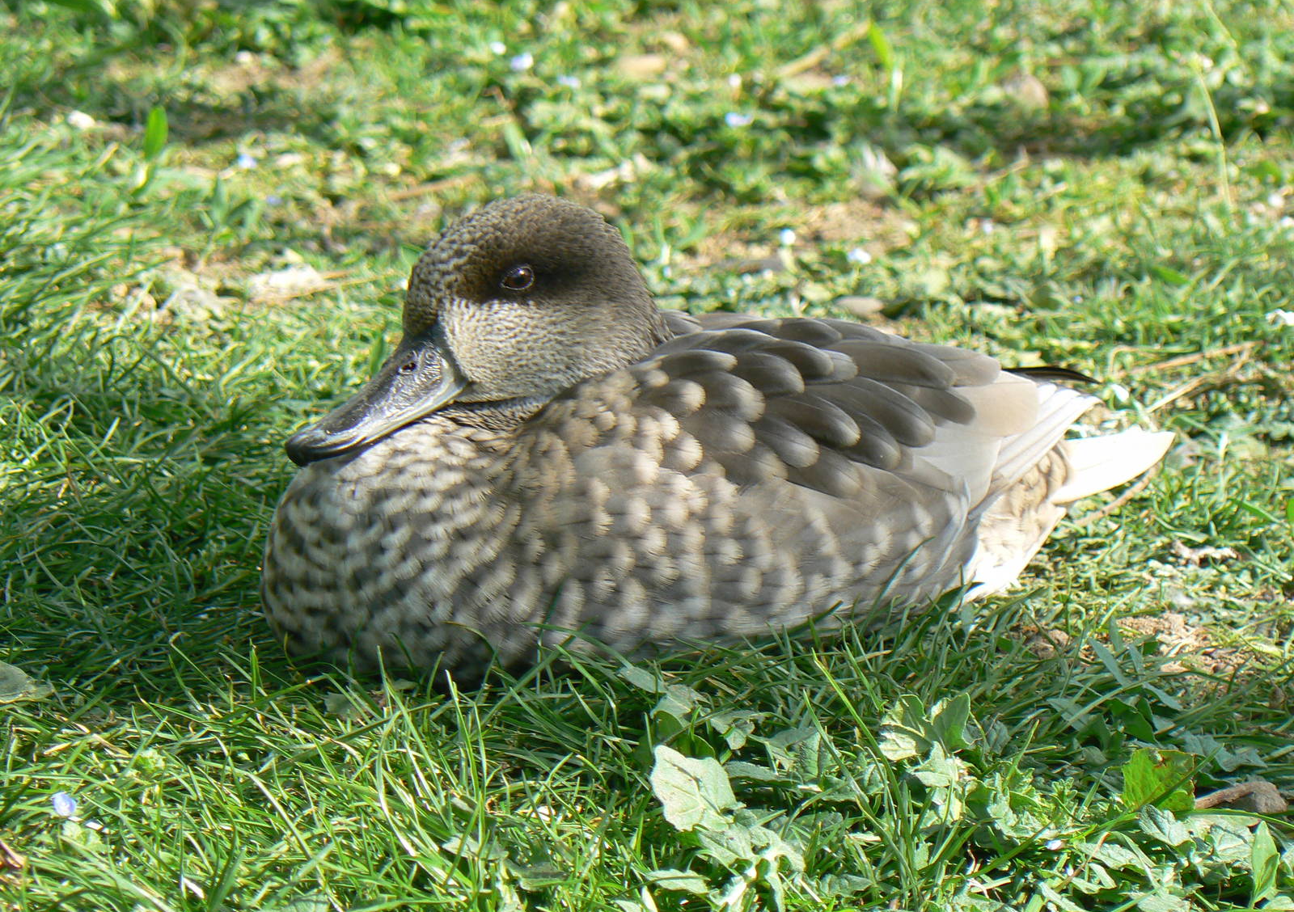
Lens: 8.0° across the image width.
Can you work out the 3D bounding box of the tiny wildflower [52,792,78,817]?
[{"bbox_3d":[-0.158,0.094,2.510,0.007,0.005,0.007,0,20,0],"label":"tiny wildflower"}]

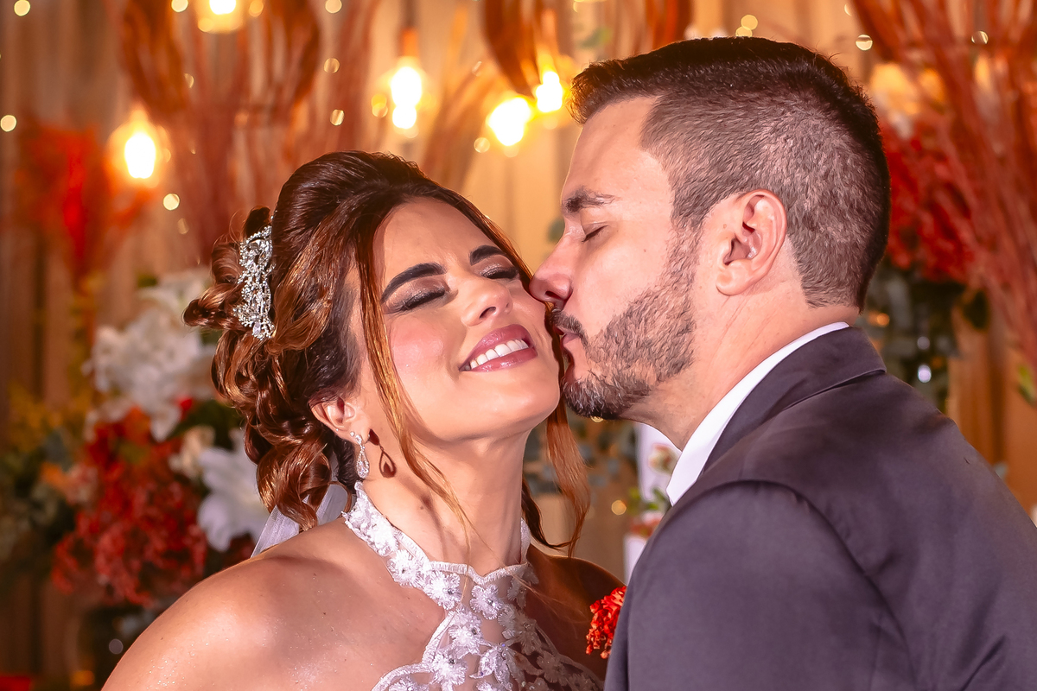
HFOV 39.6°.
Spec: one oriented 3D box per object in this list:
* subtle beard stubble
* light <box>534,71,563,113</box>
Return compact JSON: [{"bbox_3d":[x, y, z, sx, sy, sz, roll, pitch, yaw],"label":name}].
[{"bbox_3d":[0.068,-0.010,0.965,0.092,0.118,0.130,0,0,0],"label":"subtle beard stubble"},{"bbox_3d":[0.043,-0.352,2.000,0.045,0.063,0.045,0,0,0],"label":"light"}]

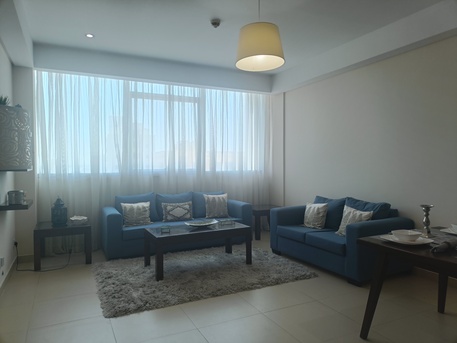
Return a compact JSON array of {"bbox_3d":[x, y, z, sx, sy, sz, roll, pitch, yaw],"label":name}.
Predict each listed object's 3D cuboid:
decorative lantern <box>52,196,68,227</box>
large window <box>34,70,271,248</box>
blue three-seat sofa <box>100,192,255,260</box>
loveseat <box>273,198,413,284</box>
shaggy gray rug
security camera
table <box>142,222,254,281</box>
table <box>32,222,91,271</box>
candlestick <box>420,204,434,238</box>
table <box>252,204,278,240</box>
[{"bbox_3d":[-2.292,0.533,4.478,0.190,0.395,0.180,-1,1,-26],"label":"decorative lantern"},{"bbox_3d":[-0.979,-0.158,5.638,4.000,2.700,0.130,-1,1,-26],"label":"large window"},{"bbox_3d":[-0.792,0.780,5.324,2.288,0.865,0.810,-1,1,-26],"label":"blue three-seat sofa"},{"bbox_3d":[1.441,0.797,4.544,0.915,0.845,1.719,-1,1,-26],"label":"loveseat"},{"bbox_3d":[-0.331,1.215,4.021,2.390,0.045,1.550,-1,1,-26],"label":"shaggy gray rug"},{"bbox_3d":[-0.161,-1.773,3.966,0.116,0.070,0.116,-1,1,-26],"label":"security camera"},{"bbox_3d":[-0.385,0.972,4.221,1.234,0.492,0.595,-1,1,-26],"label":"table"},{"bbox_3d":[-2.261,0.982,4.543,0.651,0.505,0.645,-1,1,-26],"label":"table"},{"bbox_3d":[1.555,0.383,2.579,0.108,0.250,0.108,-1,1,-26],"label":"candlestick"},{"bbox_3d":[0.617,0.939,6.157,0.640,0.505,0.620,-1,1,-26],"label":"table"}]

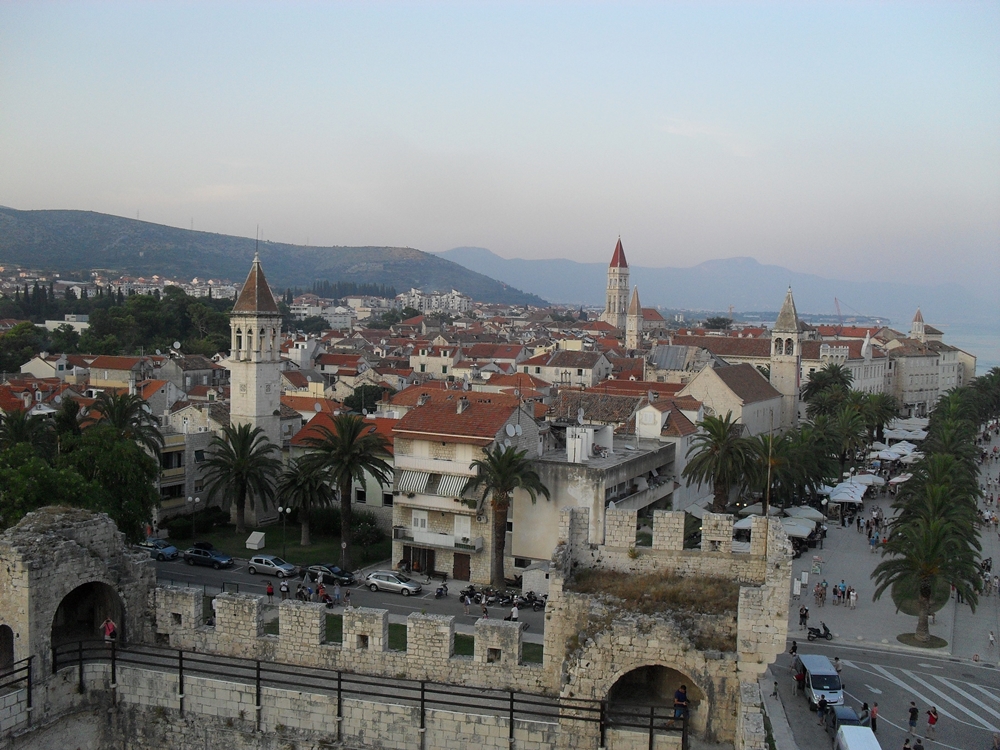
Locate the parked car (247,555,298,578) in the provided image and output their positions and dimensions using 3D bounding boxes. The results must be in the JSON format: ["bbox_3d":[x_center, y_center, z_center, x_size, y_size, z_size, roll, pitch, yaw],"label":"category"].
[{"bbox_3d":[-18.043,15.054,80.210,4.180,1.460,1.760,3,4,21],"label":"parked car"}]

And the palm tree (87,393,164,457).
[{"bbox_3d":[-36.346,8.021,97.412,7.700,13.096,7.700,1,4,0],"label":"palm tree"}]

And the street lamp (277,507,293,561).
[{"bbox_3d":[-18.046,13.382,84.860,1.250,4.605,0.420,3,4,28],"label":"street lamp"}]

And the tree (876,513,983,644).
[{"bbox_3d":[29.073,13.990,69.079,6.800,8.440,6.800,3,4,23],"label":"tree"}]

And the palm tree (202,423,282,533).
[{"bbox_3d":[-24.282,9.698,95.241,7.500,10.404,7.500,1,4,0],"label":"palm tree"}]

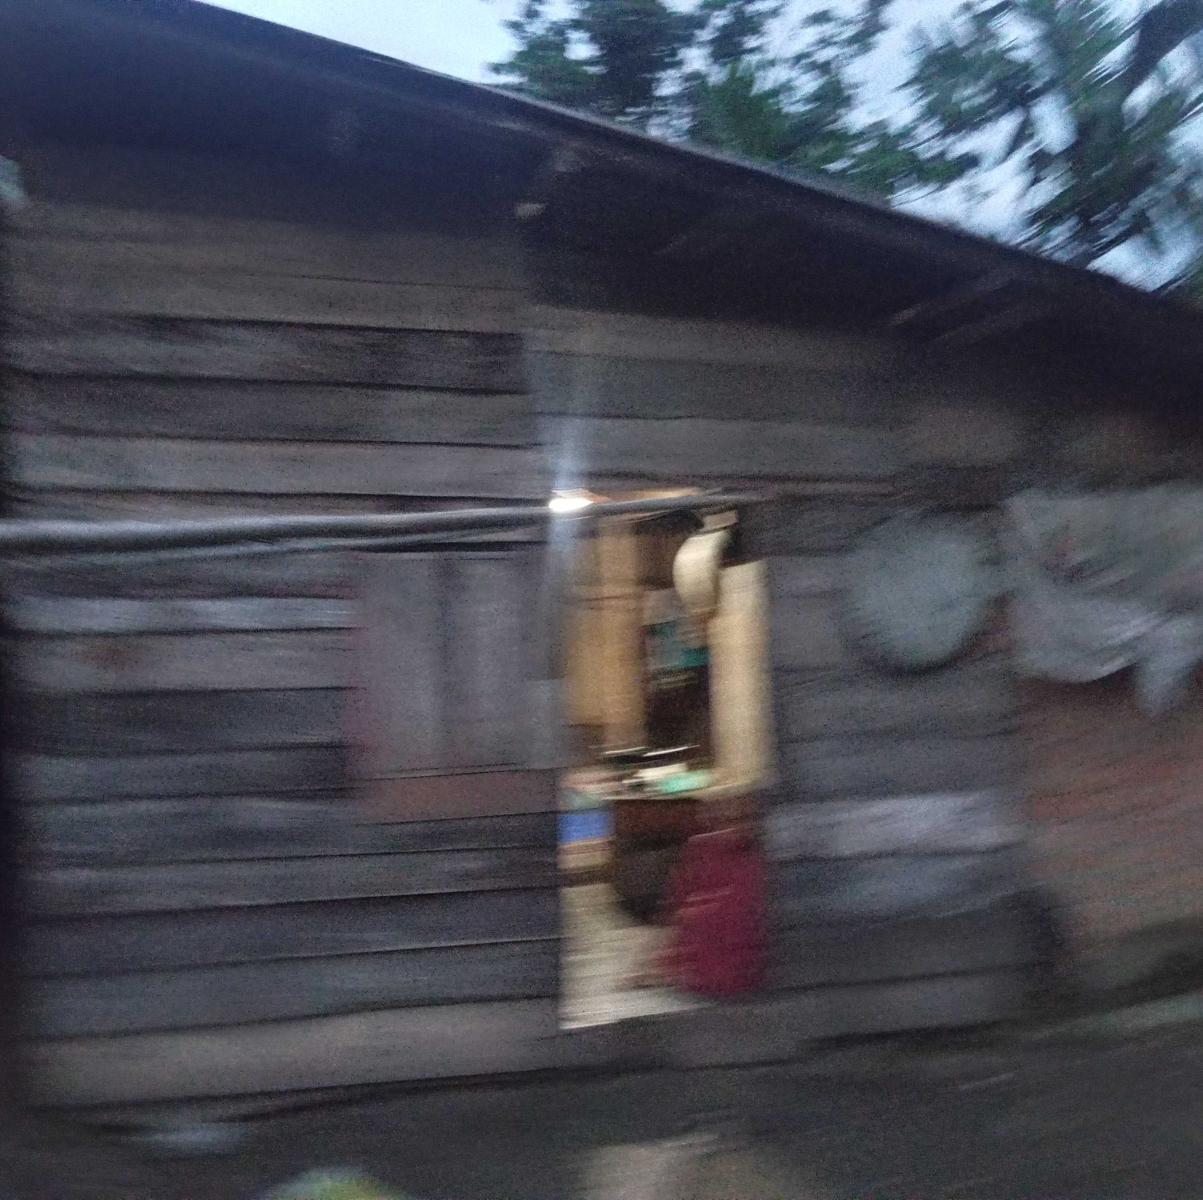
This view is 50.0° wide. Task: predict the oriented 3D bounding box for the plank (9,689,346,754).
[{"bbox_3d":[-1.337,0.387,4.150,1.042,0.187,0.025,0,-2,-14],"label":"plank"}]

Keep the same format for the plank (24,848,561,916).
[{"bbox_3d":[-0.964,0.914,4.215,1.698,0.151,0.030,0,-5,-14],"label":"plank"}]

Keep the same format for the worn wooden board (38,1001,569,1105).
[{"bbox_3d":[-0.957,1.472,4.210,1.709,0.224,0.025,0,-2,-14],"label":"worn wooden board"}]

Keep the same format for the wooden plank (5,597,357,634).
[{"bbox_3d":[-1.349,0.049,4.199,1.088,0.108,0.030,0,-5,-14],"label":"wooden plank"}]

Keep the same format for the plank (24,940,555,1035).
[{"bbox_3d":[-0.958,1.261,4.211,1.697,0.192,0.030,0,-3,-15],"label":"plank"}]

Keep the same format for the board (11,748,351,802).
[{"bbox_3d":[-1.333,0.556,4.145,1.037,0.151,0.025,0,-2,-14],"label":"board"}]

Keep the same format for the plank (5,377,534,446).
[{"bbox_3d":[-1.071,-0.631,4.336,1.711,0.187,0.030,0,-5,-14],"label":"plank"}]

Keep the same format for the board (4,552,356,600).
[{"bbox_3d":[-1.357,-0.084,4.210,1.090,0.159,0.030,0,-5,-14],"label":"board"}]

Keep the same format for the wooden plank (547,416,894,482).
[{"bbox_3d":[0.454,-0.539,4.719,1.391,0.204,0.030,0,-5,-14],"label":"wooden plank"}]

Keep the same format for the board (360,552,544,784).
[{"bbox_3d":[-0.504,0.216,4.383,0.622,0.771,0.030,0,-3,-15],"label":"board"}]

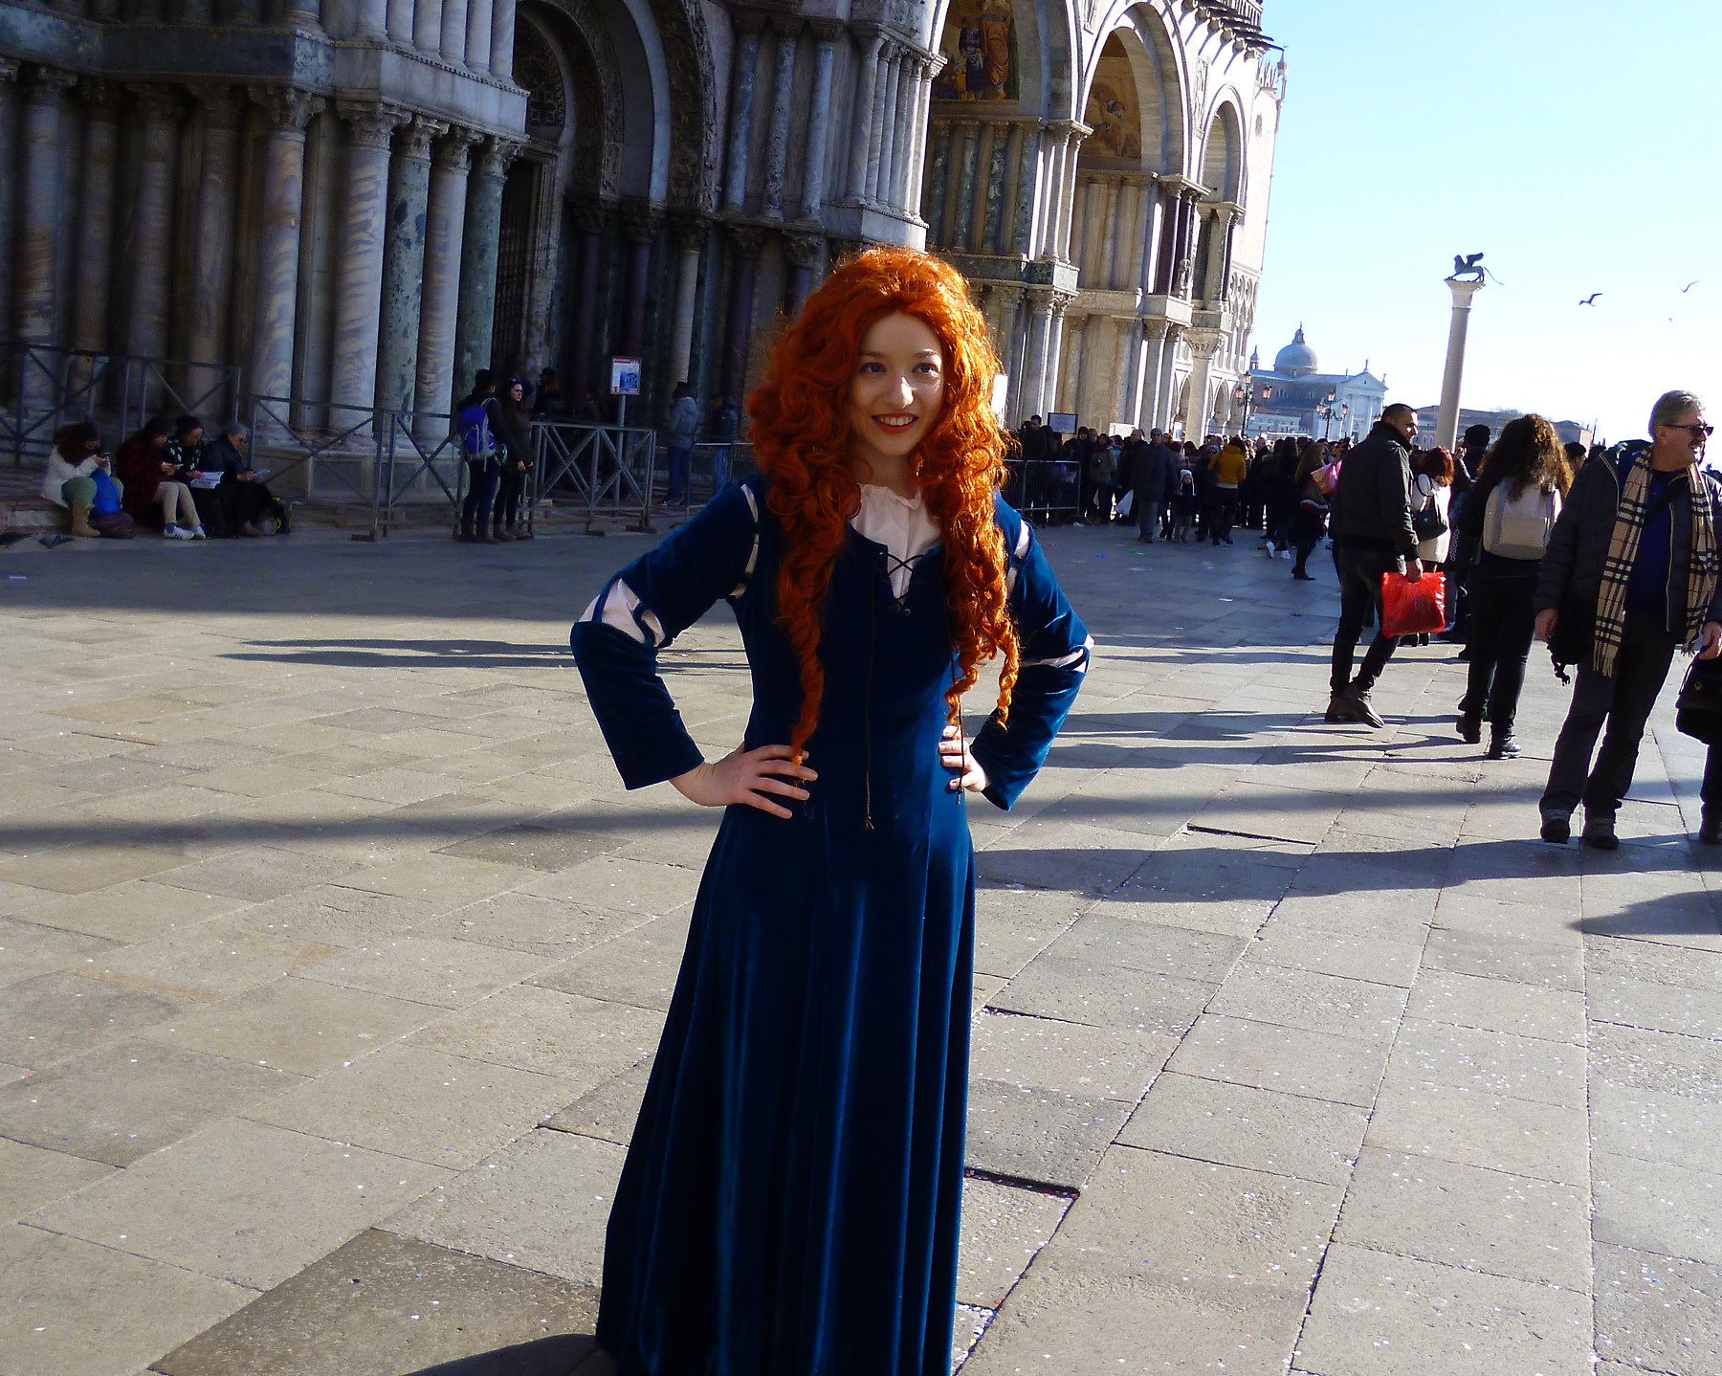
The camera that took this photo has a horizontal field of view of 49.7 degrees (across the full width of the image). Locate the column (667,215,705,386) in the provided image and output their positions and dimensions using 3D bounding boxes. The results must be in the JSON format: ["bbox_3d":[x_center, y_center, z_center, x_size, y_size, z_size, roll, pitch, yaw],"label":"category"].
[{"bbox_3d":[-2.628,-5.376,27.902,0.480,3.379,0.480,9,8,25],"label":"column"}]

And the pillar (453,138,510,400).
[{"bbox_3d":[-4.270,-4.452,20.802,0.540,3.362,0.540,9,8,25],"label":"pillar"}]

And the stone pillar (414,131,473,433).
[{"bbox_3d":[-4.554,-4.326,20.309,0.490,3.320,0.490,9,9,25],"label":"stone pillar"}]

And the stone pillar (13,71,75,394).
[{"bbox_3d":[-8.316,-4.535,18.903,0.500,3.367,0.500,9,8,25],"label":"stone pillar"}]

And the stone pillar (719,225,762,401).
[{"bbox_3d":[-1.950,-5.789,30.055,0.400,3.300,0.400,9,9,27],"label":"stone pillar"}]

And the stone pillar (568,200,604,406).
[{"bbox_3d":[-4.310,-5.883,29.113,0.400,3.450,0.400,5,8,-1],"label":"stone pillar"}]

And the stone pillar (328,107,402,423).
[{"bbox_3d":[-5.174,-4.306,19.303,0.540,3.354,0.540,9,8,25],"label":"stone pillar"}]

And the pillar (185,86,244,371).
[{"bbox_3d":[-6.525,-4.367,18.751,0.480,3.170,0.480,9,9,25],"label":"pillar"}]

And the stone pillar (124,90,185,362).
[{"bbox_3d":[-7.214,-4.456,18.948,0.480,3.170,0.480,9,9,25],"label":"stone pillar"}]

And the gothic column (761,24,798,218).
[{"bbox_3d":[-1.302,-9.029,29.905,0.370,3.000,0.370,5,8,-1],"label":"gothic column"}]

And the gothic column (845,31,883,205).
[{"bbox_3d":[0.059,-8.719,28.538,0.410,2.520,0.410,5,8,-1],"label":"gothic column"}]

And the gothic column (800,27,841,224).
[{"bbox_3d":[-0.636,-8.691,28.601,0.420,3.037,0.420,5,8,-1],"label":"gothic column"}]

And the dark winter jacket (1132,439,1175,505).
[{"bbox_3d":[4.630,-3.419,29.500,0.640,1.040,0.360,6,8,6],"label":"dark winter jacket"}]

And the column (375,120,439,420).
[{"bbox_3d":[-4.828,-4.269,19.754,0.490,3.320,0.490,9,9,25],"label":"column"}]

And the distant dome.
[{"bbox_3d":[154.727,-120.521,662.000,16.000,18.000,16.000,5,8,0],"label":"distant dome"}]

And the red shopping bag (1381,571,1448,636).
[{"bbox_3d":[3.079,-0.470,10.350,0.360,0.360,0.120,6,8,7],"label":"red shopping bag"}]

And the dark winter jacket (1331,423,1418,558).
[{"bbox_3d":[2.862,-1.101,10.415,0.340,0.730,0.490,-2,11,-40],"label":"dark winter jacket"}]

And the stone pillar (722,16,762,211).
[{"bbox_3d":[-1.900,-8.944,29.066,0.370,2.970,0.370,9,9,27],"label":"stone pillar"}]

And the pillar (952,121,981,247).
[{"bbox_3d":[2.004,-9.608,35.566,0.350,2.420,0.350,5,8,-1],"label":"pillar"}]

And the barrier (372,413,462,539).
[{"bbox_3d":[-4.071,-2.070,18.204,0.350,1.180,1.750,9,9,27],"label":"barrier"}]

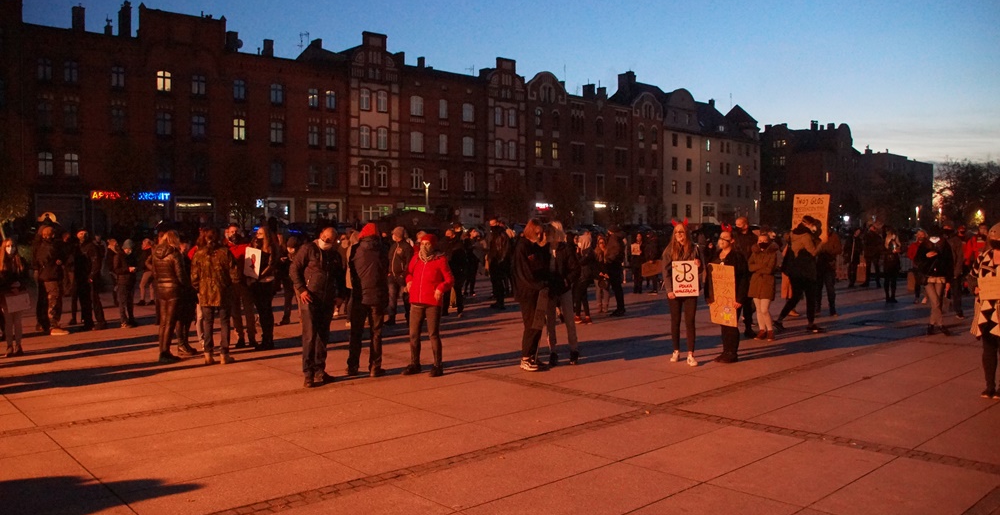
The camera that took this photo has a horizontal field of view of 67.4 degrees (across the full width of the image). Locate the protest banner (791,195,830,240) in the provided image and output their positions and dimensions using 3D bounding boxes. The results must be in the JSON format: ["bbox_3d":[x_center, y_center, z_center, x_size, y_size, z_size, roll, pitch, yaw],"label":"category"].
[{"bbox_3d":[4.876,-0.608,11.750,0.520,0.735,0.020,3,3,21],"label":"protest banner"}]

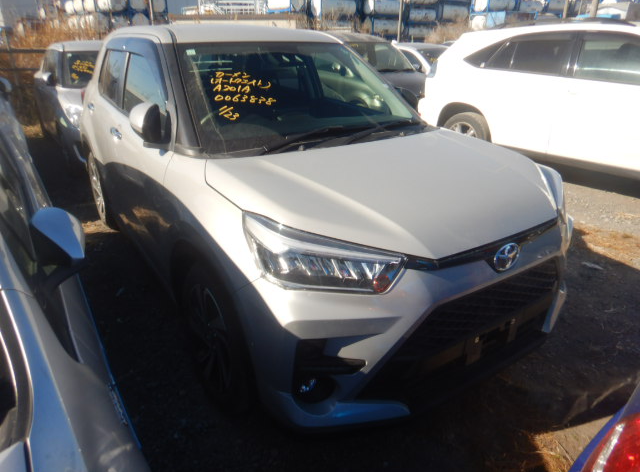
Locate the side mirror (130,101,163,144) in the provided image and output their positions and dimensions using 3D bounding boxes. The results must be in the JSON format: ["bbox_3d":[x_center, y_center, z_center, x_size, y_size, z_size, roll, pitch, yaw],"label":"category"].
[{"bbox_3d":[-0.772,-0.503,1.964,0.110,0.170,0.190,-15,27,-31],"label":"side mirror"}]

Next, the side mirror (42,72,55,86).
[{"bbox_3d":[-3.637,-2.090,5.940,0.130,0.170,0.180,-13,26,-29],"label":"side mirror"}]

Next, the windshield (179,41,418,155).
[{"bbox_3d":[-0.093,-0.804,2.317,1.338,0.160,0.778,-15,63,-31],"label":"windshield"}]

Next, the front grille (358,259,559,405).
[{"bbox_3d":[0.612,0.312,1.667,1.100,0.400,0.130,-15,27,-31],"label":"front grille"}]

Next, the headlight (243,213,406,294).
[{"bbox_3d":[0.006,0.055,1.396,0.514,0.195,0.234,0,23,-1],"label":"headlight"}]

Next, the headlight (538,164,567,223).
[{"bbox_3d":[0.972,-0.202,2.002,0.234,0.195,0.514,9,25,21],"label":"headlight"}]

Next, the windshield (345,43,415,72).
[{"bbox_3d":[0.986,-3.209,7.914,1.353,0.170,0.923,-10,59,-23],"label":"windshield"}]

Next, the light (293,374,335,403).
[{"bbox_3d":[-0.021,0.504,1.470,0.120,0.085,0.060,-9,25,-20],"label":"light"}]

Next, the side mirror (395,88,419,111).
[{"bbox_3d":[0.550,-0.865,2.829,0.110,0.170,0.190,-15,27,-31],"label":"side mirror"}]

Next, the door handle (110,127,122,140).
[{"bbox_3d":[-1.182,-0.597,2.568,0.050,0.045,0.180,-15,27,-31],"label":"door handle"}]

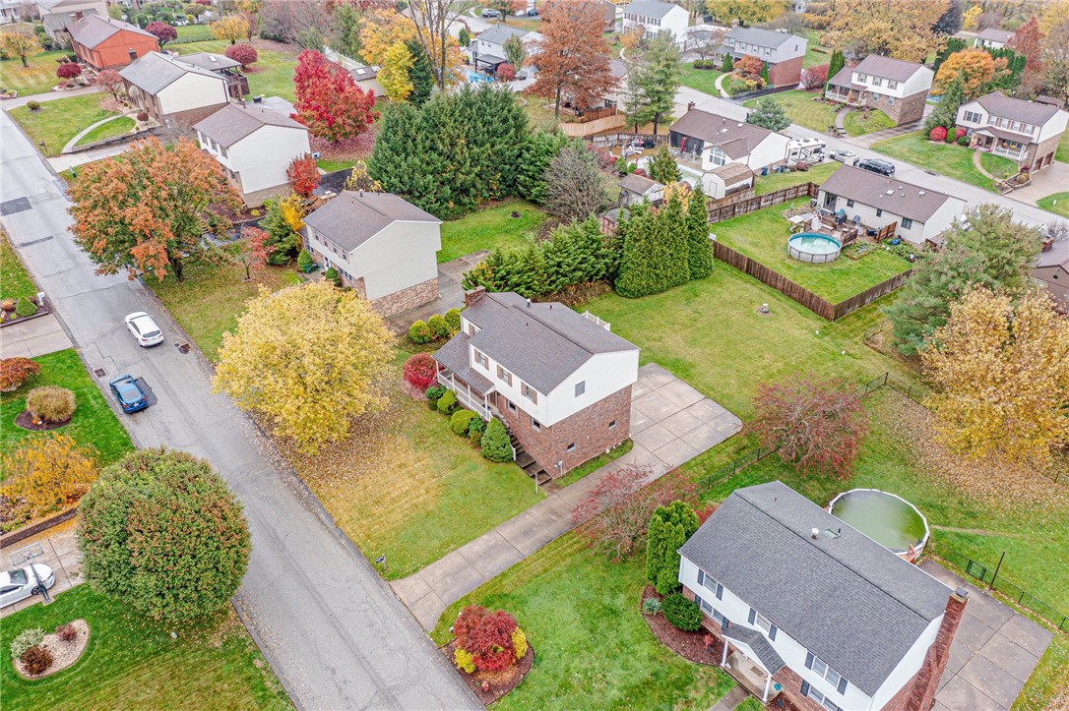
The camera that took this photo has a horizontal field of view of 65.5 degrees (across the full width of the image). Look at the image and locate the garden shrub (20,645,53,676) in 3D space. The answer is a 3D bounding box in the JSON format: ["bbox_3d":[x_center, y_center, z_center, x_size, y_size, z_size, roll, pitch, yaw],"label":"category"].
[{"bbox_3d":[-25.386,15.587,42.428,1.479,1.288,1.479,-1,33,0],"label":"garden shrub"}]

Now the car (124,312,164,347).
[{"bbox_3d":[-31.465,-2.279,66.848,1.900,1.670,4.750,-24,39,-31],"label":"car"}]

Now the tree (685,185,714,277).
[{"bbox_3d":[16.800,-12.450,83.130,2.260,10.170,2.260,-1,33,1],"label":"tree"}]

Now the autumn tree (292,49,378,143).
[{"bbox_3d":[-24.200,-31.100,101.300,10.200,11.600,10.200,0,33,0],"label":"autumn tree"}]

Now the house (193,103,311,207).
[{"bbox_3d":[-31.520,-22.910,93.450,9.130,8.440,9.430,-25,40,-33],"label":"house"}]

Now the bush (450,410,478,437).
[{"bbox_3d":[-5.090,4.830,60.210,1.980,1.590,1.980,-1,33,1],"label":"bush"}]

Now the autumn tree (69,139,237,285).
[{"bbox_3d":[-33.896,-12.854,75.156,14.424,13.373,14.136,-1,33,0],"label":"autumn tree"}]

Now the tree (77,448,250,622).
[{"bbox_3d":[-19.082,9.700,43.489,8.051,9.852,8.051,-1,33,0],"label":"tree"}]

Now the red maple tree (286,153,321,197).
[{"bbox_3d":[-23.840,-18.640,86.210,3.540,4.560,3.540,-25,39,-31],"label":"red maple tree"}]

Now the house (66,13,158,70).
[{"bbox_3d":[-62.560,-46.870,123.000,9.500,5.700,15.200,-25,39,-31],"label":"house"}]

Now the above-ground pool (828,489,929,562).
[{"bbox_3d":[24.260,12.120,58.830,6.500,1.300,6.500,0,33,0],"label":"above-ground pool"}]

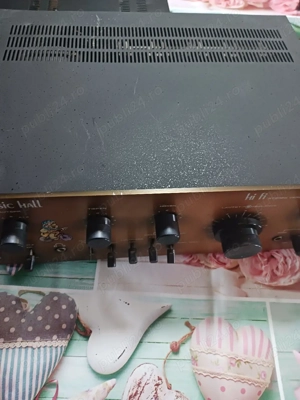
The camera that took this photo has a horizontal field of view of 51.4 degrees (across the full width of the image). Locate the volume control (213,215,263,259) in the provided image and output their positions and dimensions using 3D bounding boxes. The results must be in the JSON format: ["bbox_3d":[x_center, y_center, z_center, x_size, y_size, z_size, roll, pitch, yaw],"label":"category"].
[{"bbox_3d":[0.104,0.045,0.357,0.058,0.058,0.032,-2,59,-5],"label":"volume control"}]

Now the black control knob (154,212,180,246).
[{"bbox_3d":[0.018,0.031,0.326,0.024,0.024,0.027,-2,59,-5],"label":"black control knob"}]

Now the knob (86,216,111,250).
[{"bbox_3d":[-0.052,0.034,0.321,0.025,0.025,0.027,-2,59,-5],"label":"knob"}]

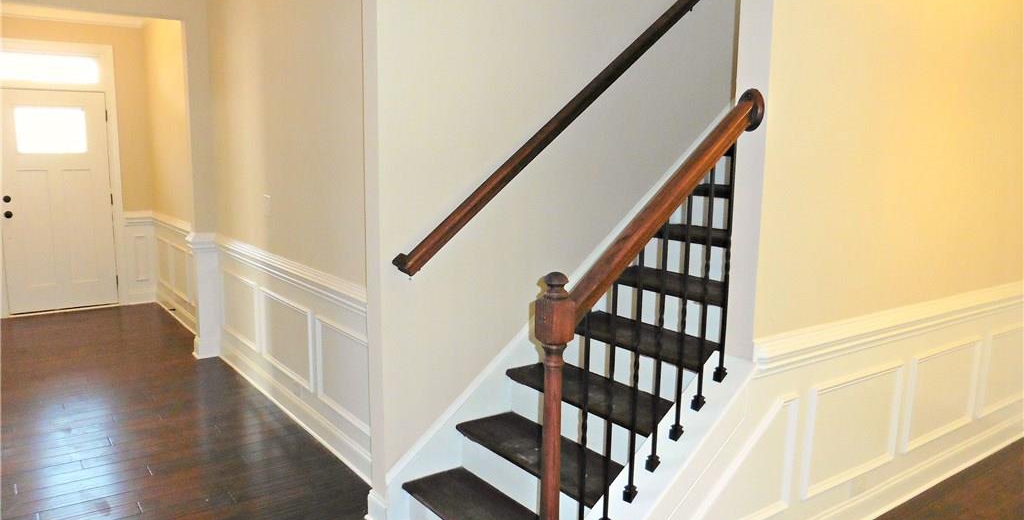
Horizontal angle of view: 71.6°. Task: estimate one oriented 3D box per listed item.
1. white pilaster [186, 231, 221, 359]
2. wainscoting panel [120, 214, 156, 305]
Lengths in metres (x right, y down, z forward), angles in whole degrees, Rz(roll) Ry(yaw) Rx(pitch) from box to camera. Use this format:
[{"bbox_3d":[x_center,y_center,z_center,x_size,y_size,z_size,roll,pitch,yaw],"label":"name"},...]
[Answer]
[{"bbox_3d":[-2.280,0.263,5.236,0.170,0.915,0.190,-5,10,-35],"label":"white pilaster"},{"bbox_3d":[-3.724,-0.017,7.084,0.270,0.915,0.050,-5,10,-35],"label":"wainscoting panel"}]

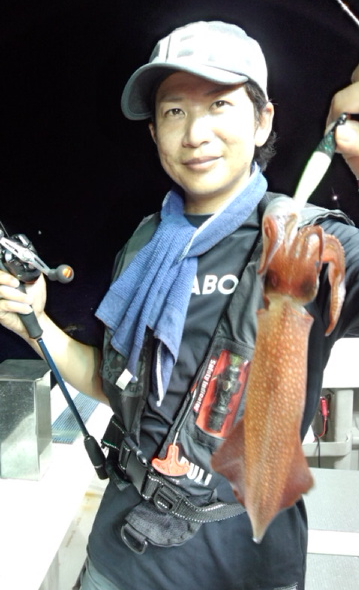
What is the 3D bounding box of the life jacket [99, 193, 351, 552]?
[{"bbox_3d":[0.062,0.090,0.745,0.380,0.520,0.270,0,5,23],"label":"life jacket"}]

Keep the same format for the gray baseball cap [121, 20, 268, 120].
[{"bbox_3d":[0.028,-0.317,0.672,0.180,0.145,0.265,-4,2,25],"label":"gray baseball cap"}]

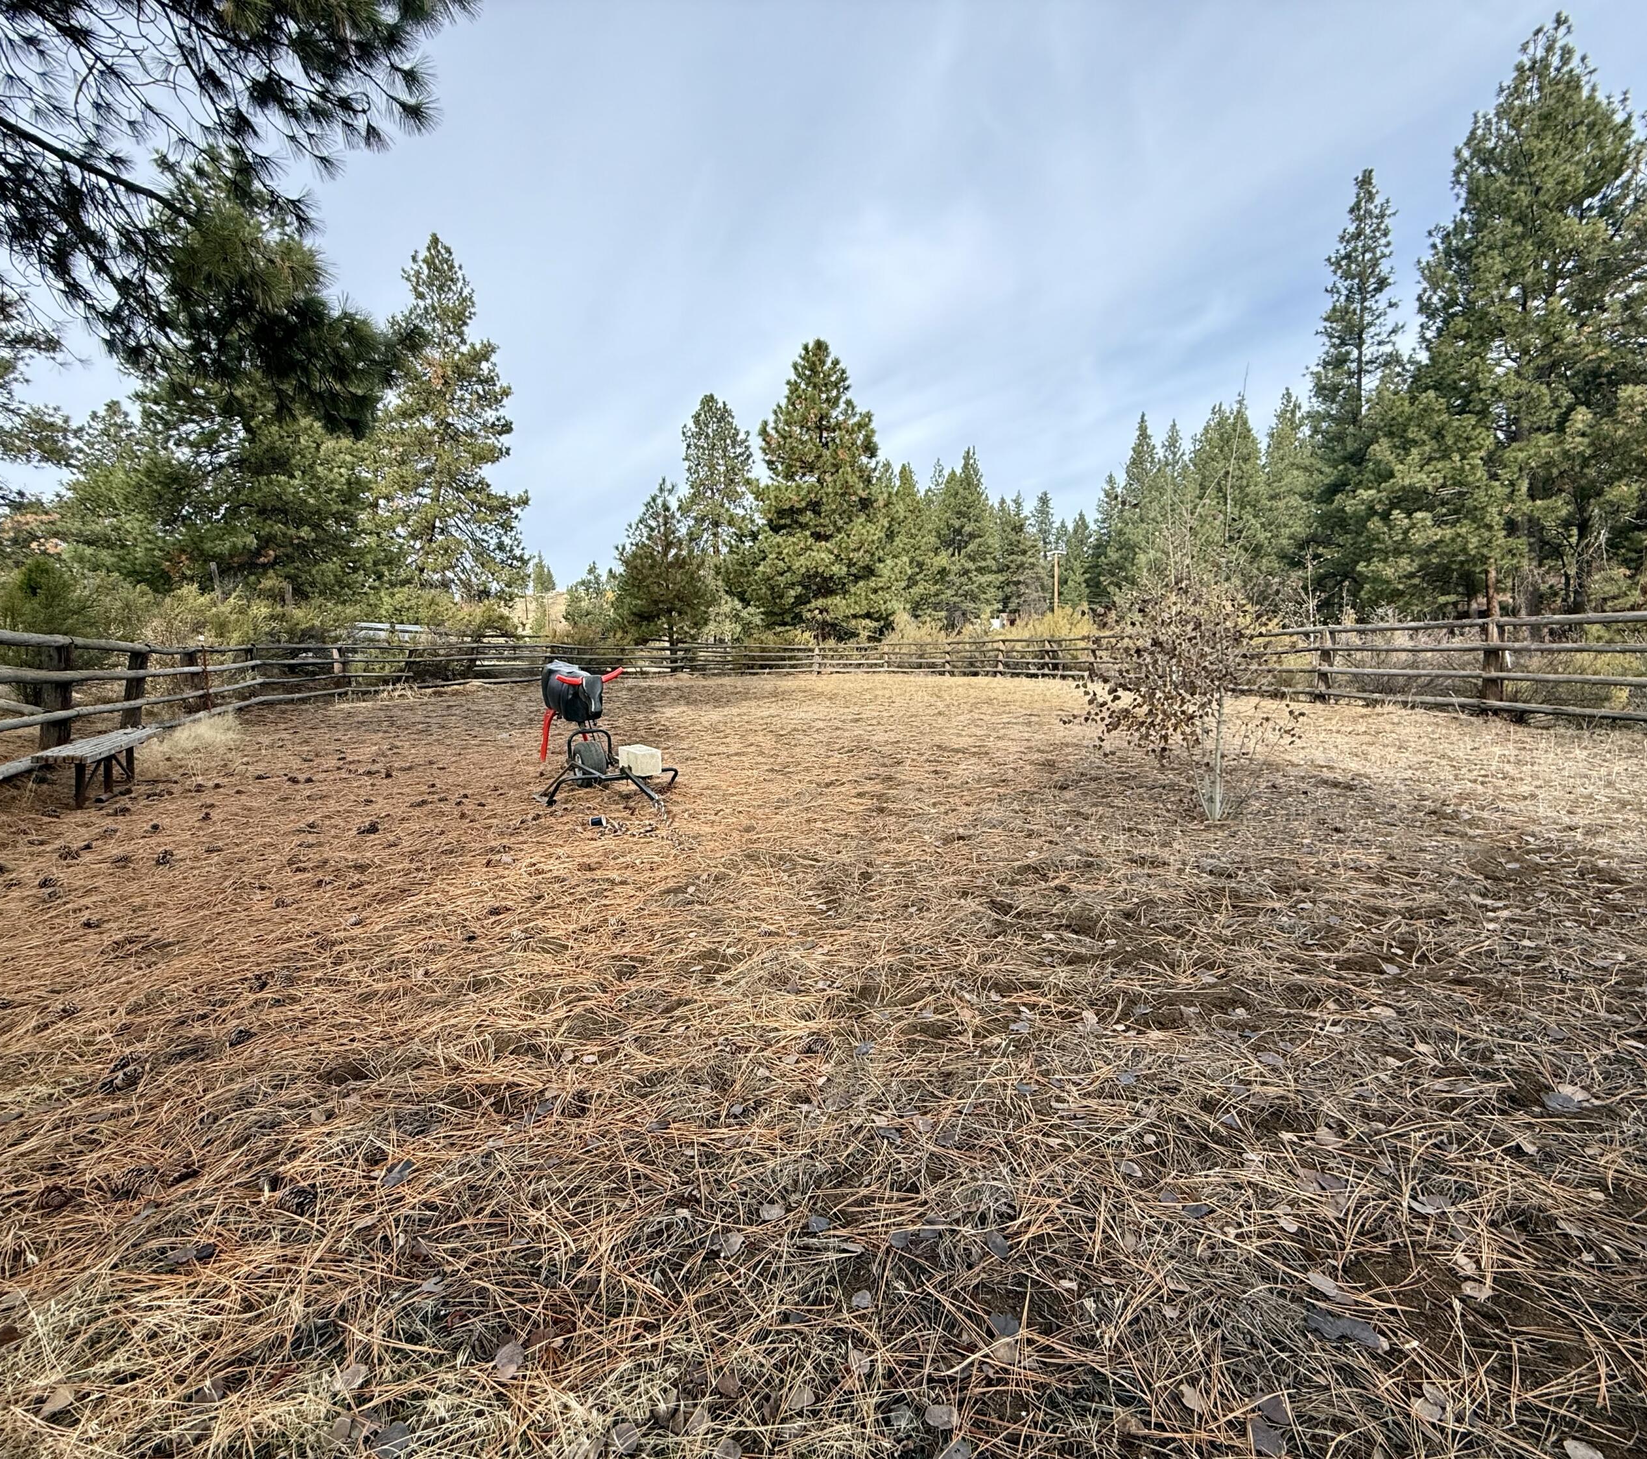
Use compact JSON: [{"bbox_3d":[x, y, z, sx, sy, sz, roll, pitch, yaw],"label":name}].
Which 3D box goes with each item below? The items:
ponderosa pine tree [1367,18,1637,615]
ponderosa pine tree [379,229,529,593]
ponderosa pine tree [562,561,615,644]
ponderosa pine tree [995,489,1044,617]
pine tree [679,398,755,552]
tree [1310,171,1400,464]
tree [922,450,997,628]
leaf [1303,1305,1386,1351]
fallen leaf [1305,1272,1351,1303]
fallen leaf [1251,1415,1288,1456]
[{"bbox_3d":[26.437,-13.902,29.667,7.528,23.603,7.528,5,8,40],"label":"ponderosa pine tree"},{"bbox_3d":[-20.566,-14.911,42.634,7.677,22.395,7.677,-3,7,-25],"label":"ponderosa pine tree"},{"bbox_3d":[-15.362,-7.680,51.471,3.566,6.500,3.566,-2,6,-16],"label":"ponderosa pine tree"},{"bbox_3d":[16.134,-12.858,64.989,3.902,13.462,3.902,2,6,14],"label":"ponderosa pine tree"},{"bbox_3d":[-7.998,-15.094,58.709,6.059,19.270,6.059,-1,6,-8],"label":"pine tree"},{"bbox_3d":[28.784,-16.470,42.464,4.657,25.532,4.657,4,7,33],"label":"tree"},{"bbox_3d":[9.962,-12.604,56.969,5.423,14.698,5.423,1,6,10],"label":"tree"},{"bbox_3d":[1.071,1.236,1.621,0.131,0.020,0.062,3,7,28],"label":"leaf"},{"bbox_3d":[1.109,1.225,1.722,0.036,0.020,0.090,-4,8,-36],"label":"fallen leaf"},{"bbox_3d":[0.793,1.260,1.402,0.050,0.020,0.065,1,6,6],"label":"fallen leaf"}]

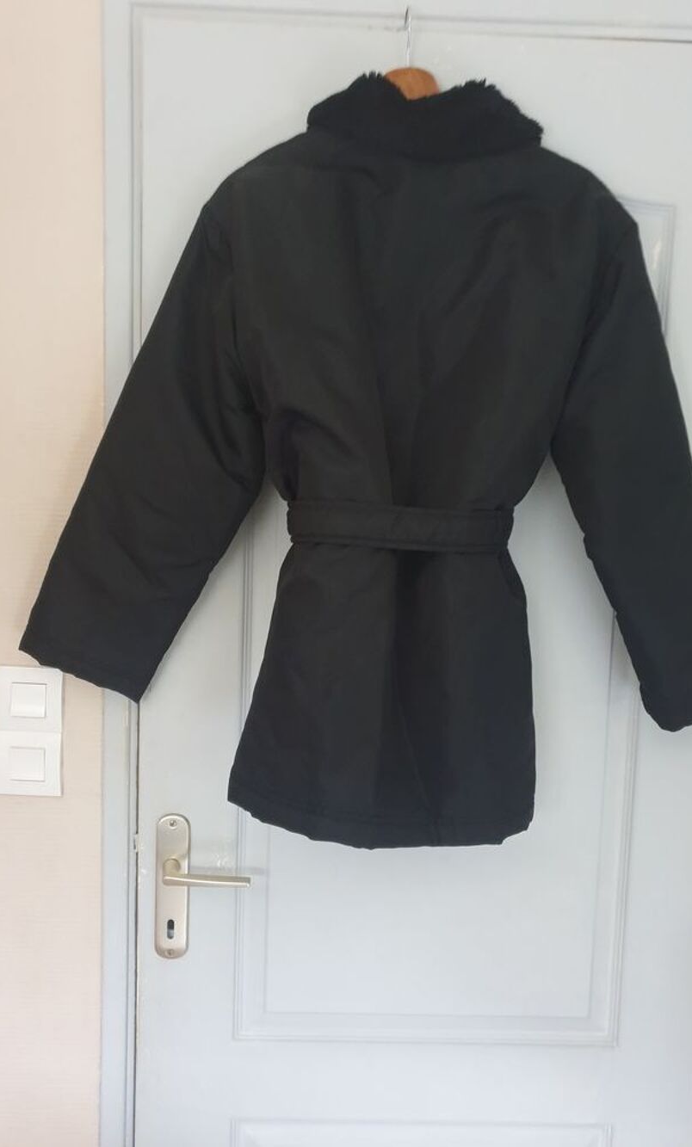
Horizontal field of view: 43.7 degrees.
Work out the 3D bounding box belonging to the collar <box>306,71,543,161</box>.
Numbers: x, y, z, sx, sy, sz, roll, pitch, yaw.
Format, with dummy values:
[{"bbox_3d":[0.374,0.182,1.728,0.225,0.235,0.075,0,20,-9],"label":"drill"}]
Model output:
[{"bbox_3d":[0.082,-0.470,0.894,0.244,0.086,0.140,2,6,-1],"label":"collar"}]

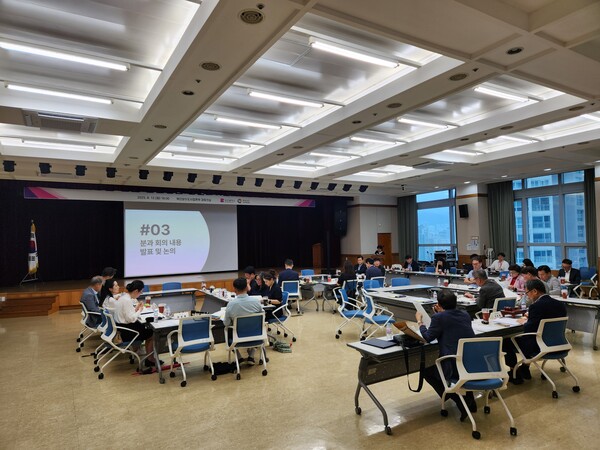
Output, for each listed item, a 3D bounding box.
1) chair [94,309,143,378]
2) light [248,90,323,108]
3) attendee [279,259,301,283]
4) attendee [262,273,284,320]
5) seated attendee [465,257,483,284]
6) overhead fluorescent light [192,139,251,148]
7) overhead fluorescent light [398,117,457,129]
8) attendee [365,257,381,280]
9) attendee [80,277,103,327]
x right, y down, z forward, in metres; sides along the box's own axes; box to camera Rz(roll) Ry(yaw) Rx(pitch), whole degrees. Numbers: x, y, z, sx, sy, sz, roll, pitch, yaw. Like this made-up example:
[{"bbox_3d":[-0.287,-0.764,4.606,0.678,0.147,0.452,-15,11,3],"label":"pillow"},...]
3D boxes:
[{"bbox_3d":[-2.536,1.623,5.553,0.560,0.830,0.580,1,-3,-35],"label":"chair"},{"bbox_3d":[-0.179,-1.884,5.977,1.260,0.080,0.110,0,-3,-31],"label":"light"},{"bbox_3d":[-0.299,1.541,10.062,0.520,1.320,0.800,-1,-3,-11],"label":"attendee"},{"bbox_3d":[-0.569,1.445,6.927,0.780,1.230,0.460,0,-3,-29],"label":"attendee"},{"bbox_3d":[3.711,1.384,8.550,0.800,1.320,0.500,1,-3,-38],"label":"seated attendee"},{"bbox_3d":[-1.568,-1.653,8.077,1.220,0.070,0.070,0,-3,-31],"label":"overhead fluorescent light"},{"bbox_3d":[2.324,-1.889,7.449,1.260,0.080,0.110,0,-3,-31],"label":"overhead fluorescent light"},{"bbox_3d":[1.842,1.498,10.147,0.520,1.280,0.780,-1,-3,-22],"label":"attendee"},{"bbox_3d":[-3.398,1.507,6.960,0.800,1.230,0.500,0,-3,-29],"label":"attendee"}]

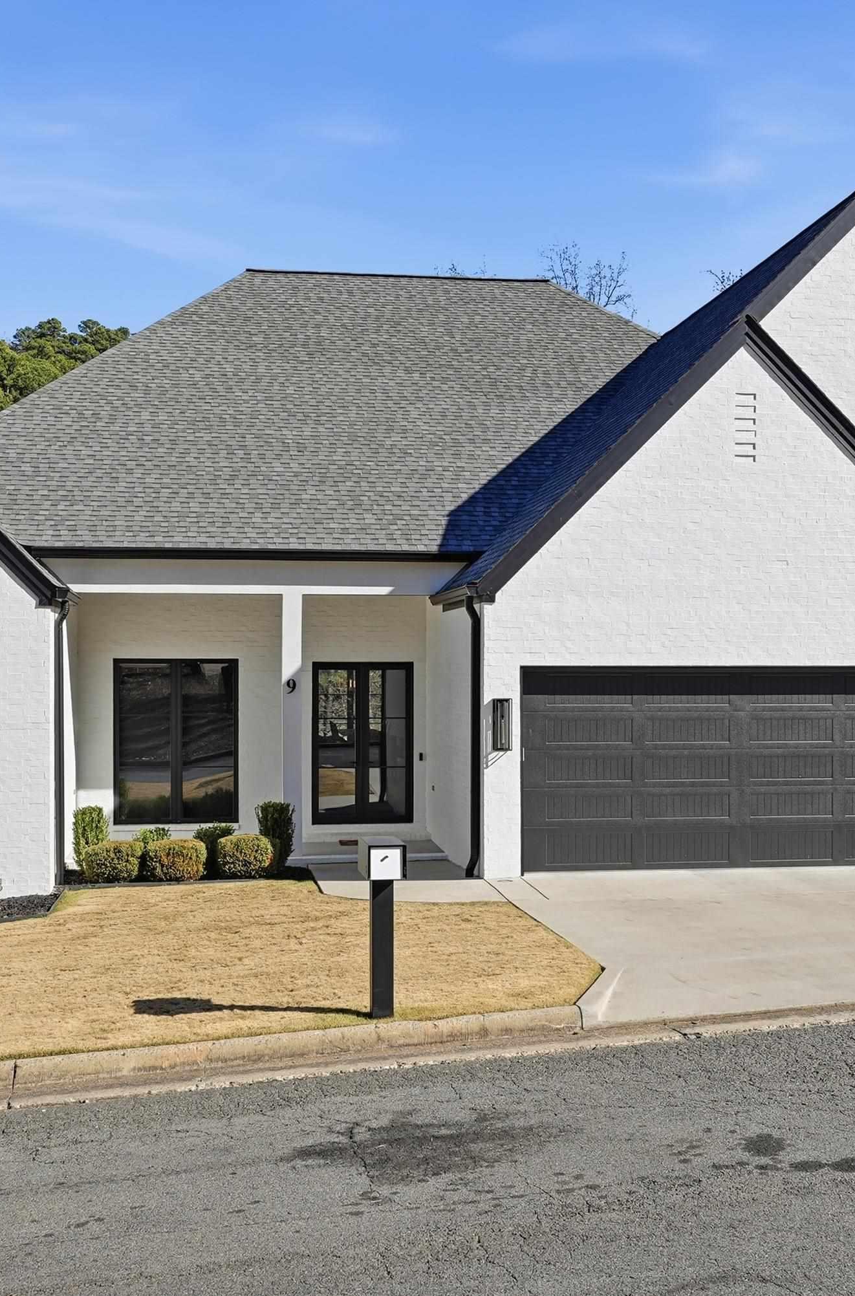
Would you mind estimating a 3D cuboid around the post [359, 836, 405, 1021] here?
[{"bbox_3d":[-0.330,2.050,10.650,0.270,1.280,0.500,0,0,-11],"label":"post"}]

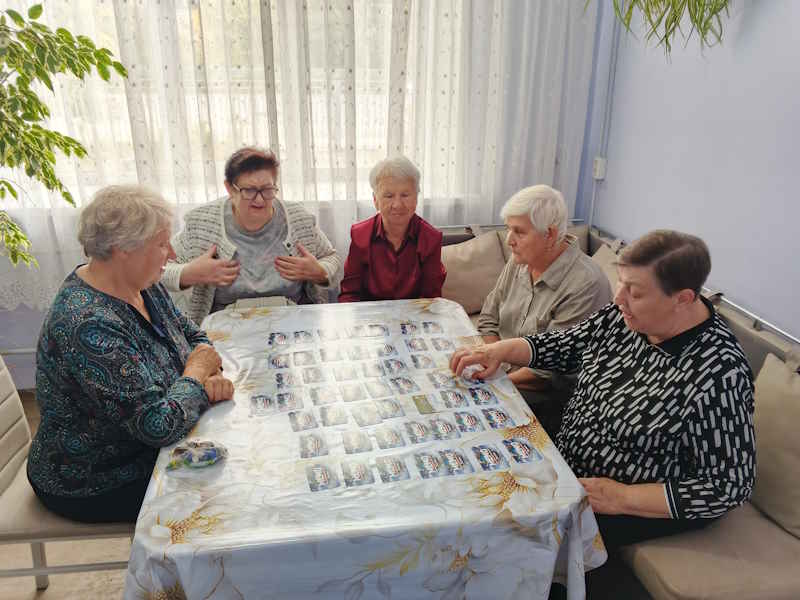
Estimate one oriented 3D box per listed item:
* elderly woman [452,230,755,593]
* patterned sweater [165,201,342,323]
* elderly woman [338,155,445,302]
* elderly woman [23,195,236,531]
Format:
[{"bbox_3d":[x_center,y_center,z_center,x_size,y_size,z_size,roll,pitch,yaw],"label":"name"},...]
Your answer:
[{"bbox_3d":[0.490,0.424,1.603,0.680,1.205,0.700,-11,24,-26],"label":"elderly woman"},{"bbox_3d":[-0.530,-0.065,2.314,0.600,0.600,0.400,-5,22,-12],"label":"patterned sweater"},{"bbox_3d":[-0.020,0.118,2.332,0.460,1.245,0.660,-1,21,-3],"label":"elderly woman"},{"bbox_3d":[-0.680,0.328,1.759,0.700,1.270,0.520,-5,22,-12],"label":"elderly woman"}]

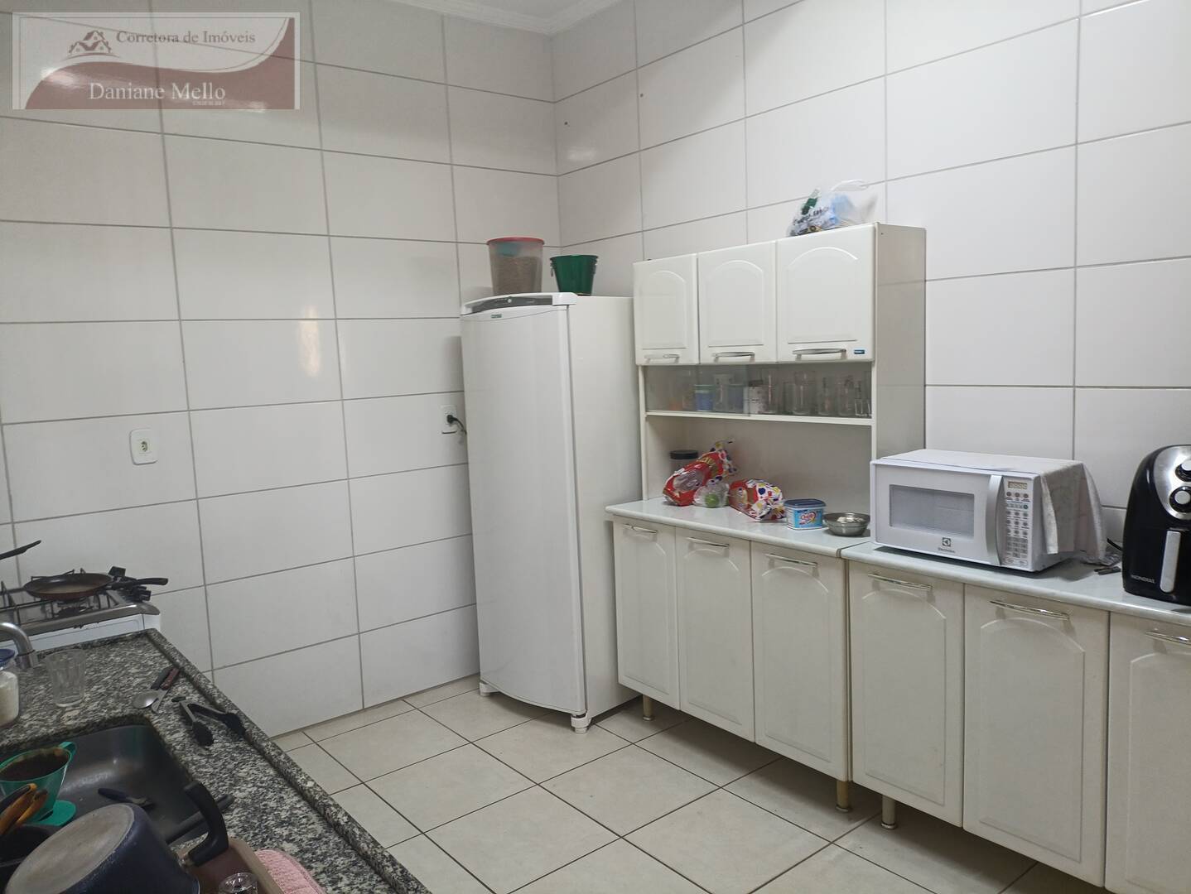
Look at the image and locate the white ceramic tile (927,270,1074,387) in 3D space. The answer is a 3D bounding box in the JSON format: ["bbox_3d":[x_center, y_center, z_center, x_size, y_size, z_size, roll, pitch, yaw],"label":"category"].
[{"bbox_3d":[1.142,-0.348,2.600,0.010,0.324,0.570,-8,8,-39],"label":"white ceramic tile"}]

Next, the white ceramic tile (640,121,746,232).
[{"bbox_3d":[0.382,-1.066,3.412,0.010,0.324,0.571,-8,8,-39],"label":"white ceramic tile"}]

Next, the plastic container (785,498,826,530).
[{"bbox_3d":[0.676,0.219,2.772,0.127,0.085,0.094,-3,6,-2],"label":"plastic container"}]

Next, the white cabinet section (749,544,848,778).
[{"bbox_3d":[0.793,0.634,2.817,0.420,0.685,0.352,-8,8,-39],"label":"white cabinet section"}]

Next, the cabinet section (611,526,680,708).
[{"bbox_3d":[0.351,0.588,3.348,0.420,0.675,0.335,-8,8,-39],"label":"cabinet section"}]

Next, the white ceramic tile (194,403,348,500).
[{"bbox_3d":[-1.245,0.001,3.321,0.567,0.322,0.012,-8,8,-37],"label":"white ceramic tile"}]

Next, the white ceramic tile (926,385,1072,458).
[{"bbox_3d":[1.145,-0.021,2.614,0.012,0.322,0.573,-8,8,-38],"label":"white ceramic tile"}]

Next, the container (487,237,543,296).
[{"bbox_3d":[-0.320,-0.704,3.474,0.230,0.245,0.230,-3,7,-5],"label":"container"}]

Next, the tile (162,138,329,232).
[{"bbox_3d":[-1.294,-0.972,3.227,0.570,0.324,0.010,-7,8,-37],"label":"tile"}]

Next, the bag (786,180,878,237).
[{"bbox_3d":[0.757,-0.765,2.784,0.180,0.164,0.294,-8,8,-39],"label":"bag"}]

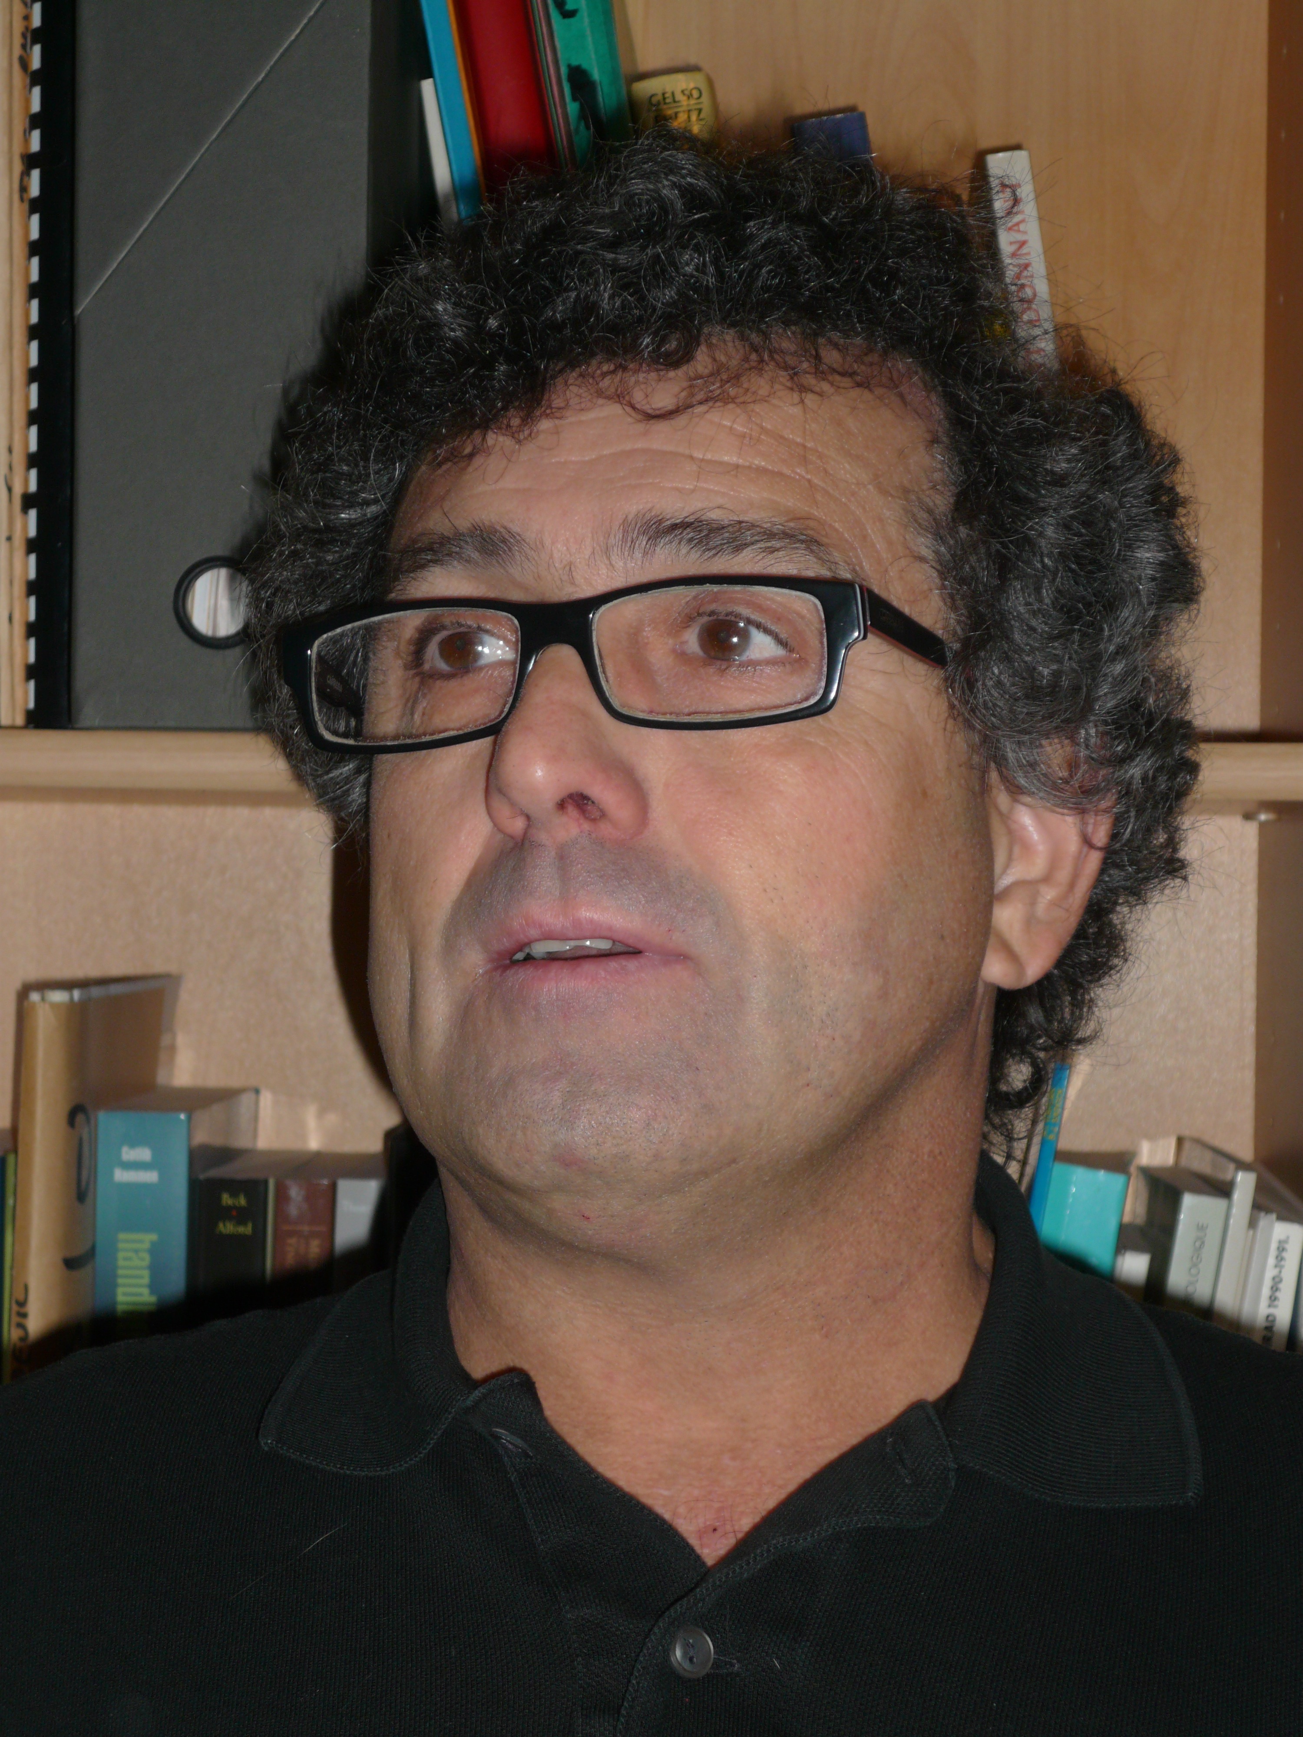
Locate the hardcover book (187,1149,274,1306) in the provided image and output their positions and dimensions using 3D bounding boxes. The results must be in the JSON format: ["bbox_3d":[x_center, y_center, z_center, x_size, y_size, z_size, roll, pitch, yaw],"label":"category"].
[{"bbox_3d":[-0.145,0.225,1.420,0.030,0.232,0.153,1,-1,1],"label":"hardcover book"}]

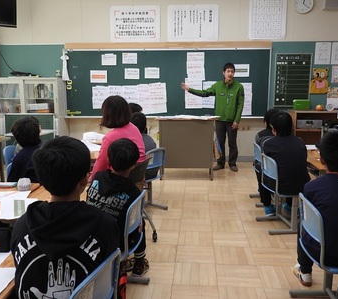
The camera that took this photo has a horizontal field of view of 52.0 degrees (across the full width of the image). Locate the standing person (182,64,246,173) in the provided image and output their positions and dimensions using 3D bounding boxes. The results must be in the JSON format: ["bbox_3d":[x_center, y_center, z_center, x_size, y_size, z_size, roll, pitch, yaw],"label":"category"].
[{"bbox_3d":[0.694,-0.508,5.526,1.010,1.700,0.400,2,10,12],"label":"standing person"}]

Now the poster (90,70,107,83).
[{"bbox_3d":[-1.256,-1.302,6.179,0.308,0.222,0.010,1,10,5],"label":"poster"}]

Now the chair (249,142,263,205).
[{"bbox_3d":[1.195,0.274,3.948,0.460,0.680,0.390,1,10,5],"label":"chair"}]

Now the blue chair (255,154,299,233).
[{"bbox_3d":[1.099,0.397,3.250,0.430,0.685,0.370,-2,10,-10],"label":"blue chair"}]

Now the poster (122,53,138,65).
[{"bbox_3d":[-0.692,-1.600,6.081,0.263,0.184,0.010,1,10,5],"label":"poster"}]

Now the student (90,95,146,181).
[{"bbox_3d":[-0.465,0.117,3.263,0.480,1.250,0.720,-7,12,-37],"label":"student"}]

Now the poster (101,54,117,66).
[{"bbox_3d":[-1.057,-1.584,6.115,0.264,0.189,0.010,1,10,5],"label":"poster"}]

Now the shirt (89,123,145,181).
[{"bbox_3d":[-0.443,0.066,3.050,0.460,0.560,0.400,-6,11,-30],"label":"shirt"}]

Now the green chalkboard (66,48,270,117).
[{"bbox_3d":[-0.067,-1.167,6.122,3.607,1.201,0.060,1,10,5],"label":"green chalkboard"}]

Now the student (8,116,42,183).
[{"bbox_3d":[-1.177,0.240,3.038,0.450,1.090,0.640,6,11,34],"label":"student"}]

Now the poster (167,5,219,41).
[{"bbox_3d":[0.424,-2.169,5.950,0.873,0.593,0.015,0,9,5],"label":"poster"}]

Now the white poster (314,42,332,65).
[{"bbox_3d":[2.596,-1.624,5.848,0.249,0.360,0.010,1,10,5],"label":"white poster"}]

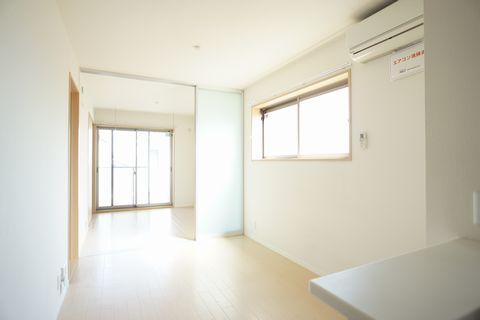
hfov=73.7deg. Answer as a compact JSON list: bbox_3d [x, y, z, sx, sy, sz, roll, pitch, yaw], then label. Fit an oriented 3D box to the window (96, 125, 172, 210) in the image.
[{"bbox_3d":[-2.540,0.205,7.770,1.860,2.030,0.120,0,0,-24],"label":"window"}]

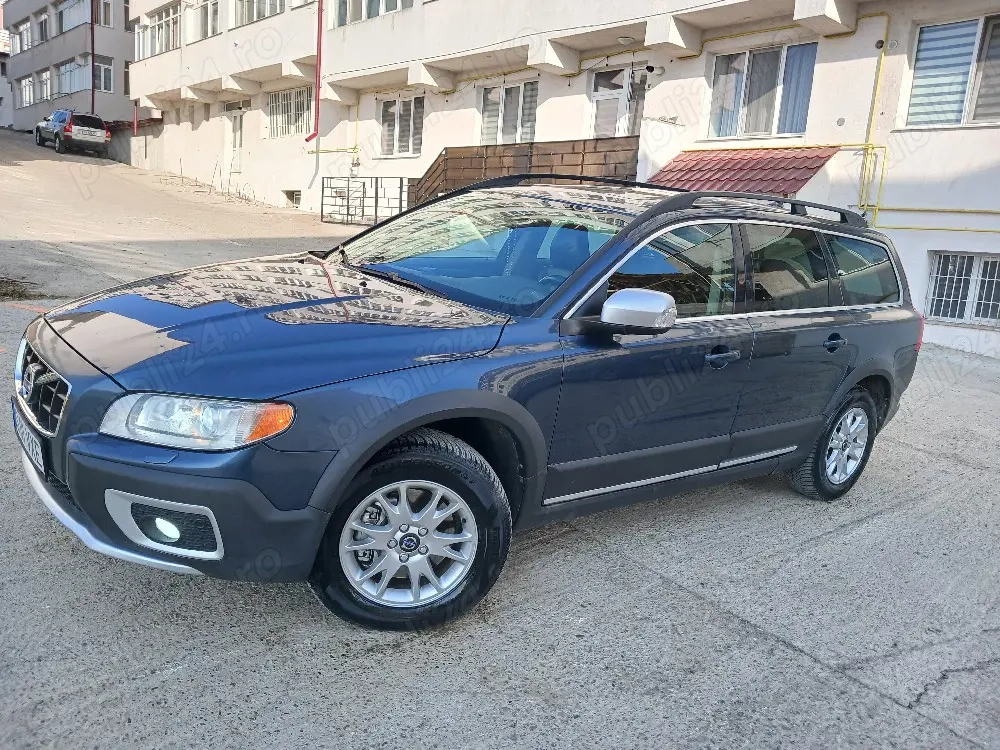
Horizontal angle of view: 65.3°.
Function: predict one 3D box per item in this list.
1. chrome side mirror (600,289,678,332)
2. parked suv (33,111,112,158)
[{"bbox_3d":[0.503,-0.232,2.820,0.151,0.144,0.232,-4,17,-40],"label":"chrome side mirror"},{"bbox_3d":[-18.300,-10.440,33.300,1.900,1.780,4.800,-6,22,-42],"label":"parked suv"}]

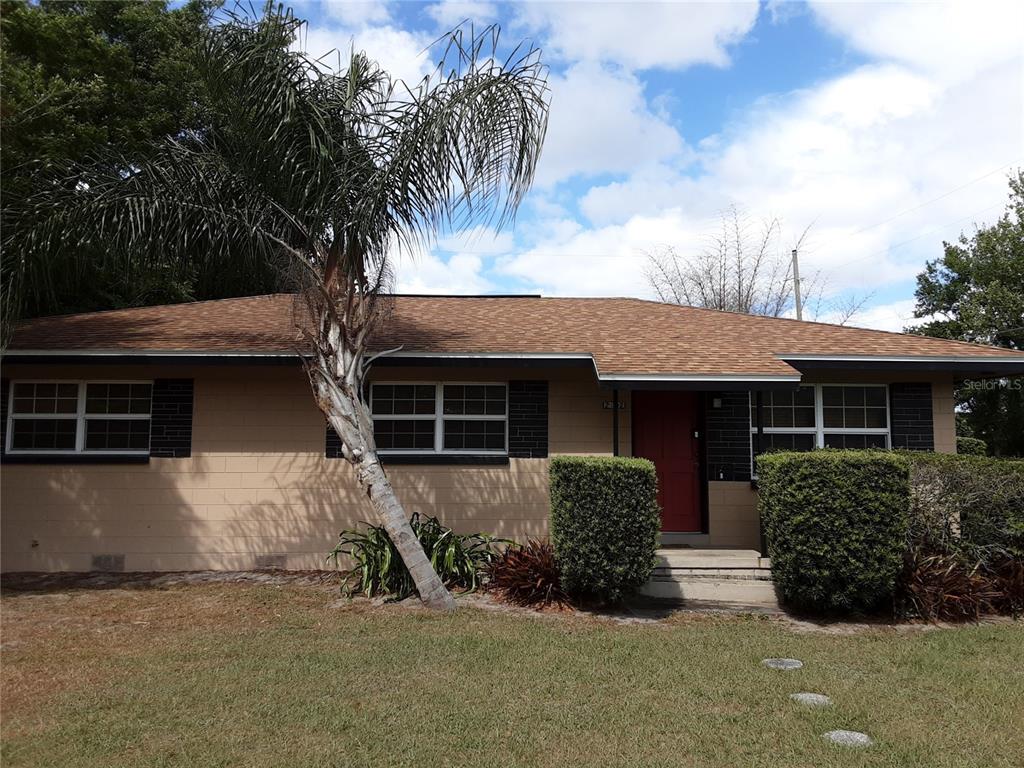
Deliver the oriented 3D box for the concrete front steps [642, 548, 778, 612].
[{"bbox_3d":[2.086,2.170,9.466,1.600,0.398,1.800,0,-7,-3],"label":"concrete front steps"}]

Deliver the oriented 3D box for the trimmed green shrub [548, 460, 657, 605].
[{"bbox_3d":[0.994,1.581,9.200,1.130,1.480,1.080,0,-7,-3],"label":"trimmed green shrub"}]

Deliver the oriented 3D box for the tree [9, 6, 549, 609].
[{"bbox_3d":[-2.410,-0.848,8.550,5.300,6.198,4.600,0,-7,-3],"label":"tree"}]

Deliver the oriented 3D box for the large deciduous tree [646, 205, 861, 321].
[{"bbox_3d":[7.979,-0.679,27.254,7.300,9.948,6.500,0,-7,-3],"label":"large deciduous tree"}]

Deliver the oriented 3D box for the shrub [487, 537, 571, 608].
[{"bbox_3d":[0.165,1.980,8.833,0.920,0.633,0.850,0,-7,-3],"label":"shrub"}]

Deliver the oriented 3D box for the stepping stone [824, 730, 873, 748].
[{"bbox_3d":[1.980,2.102,4.874,0.300,0.056,0.300,0,-7,-3],"label":"stepping stone"}]

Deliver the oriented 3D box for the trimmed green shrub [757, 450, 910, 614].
[{"bbox_3d":[3.426,1.528,8.965,1.270,1.572,1.150,0,-7,-3],"label":"trimmed green shrub"}]

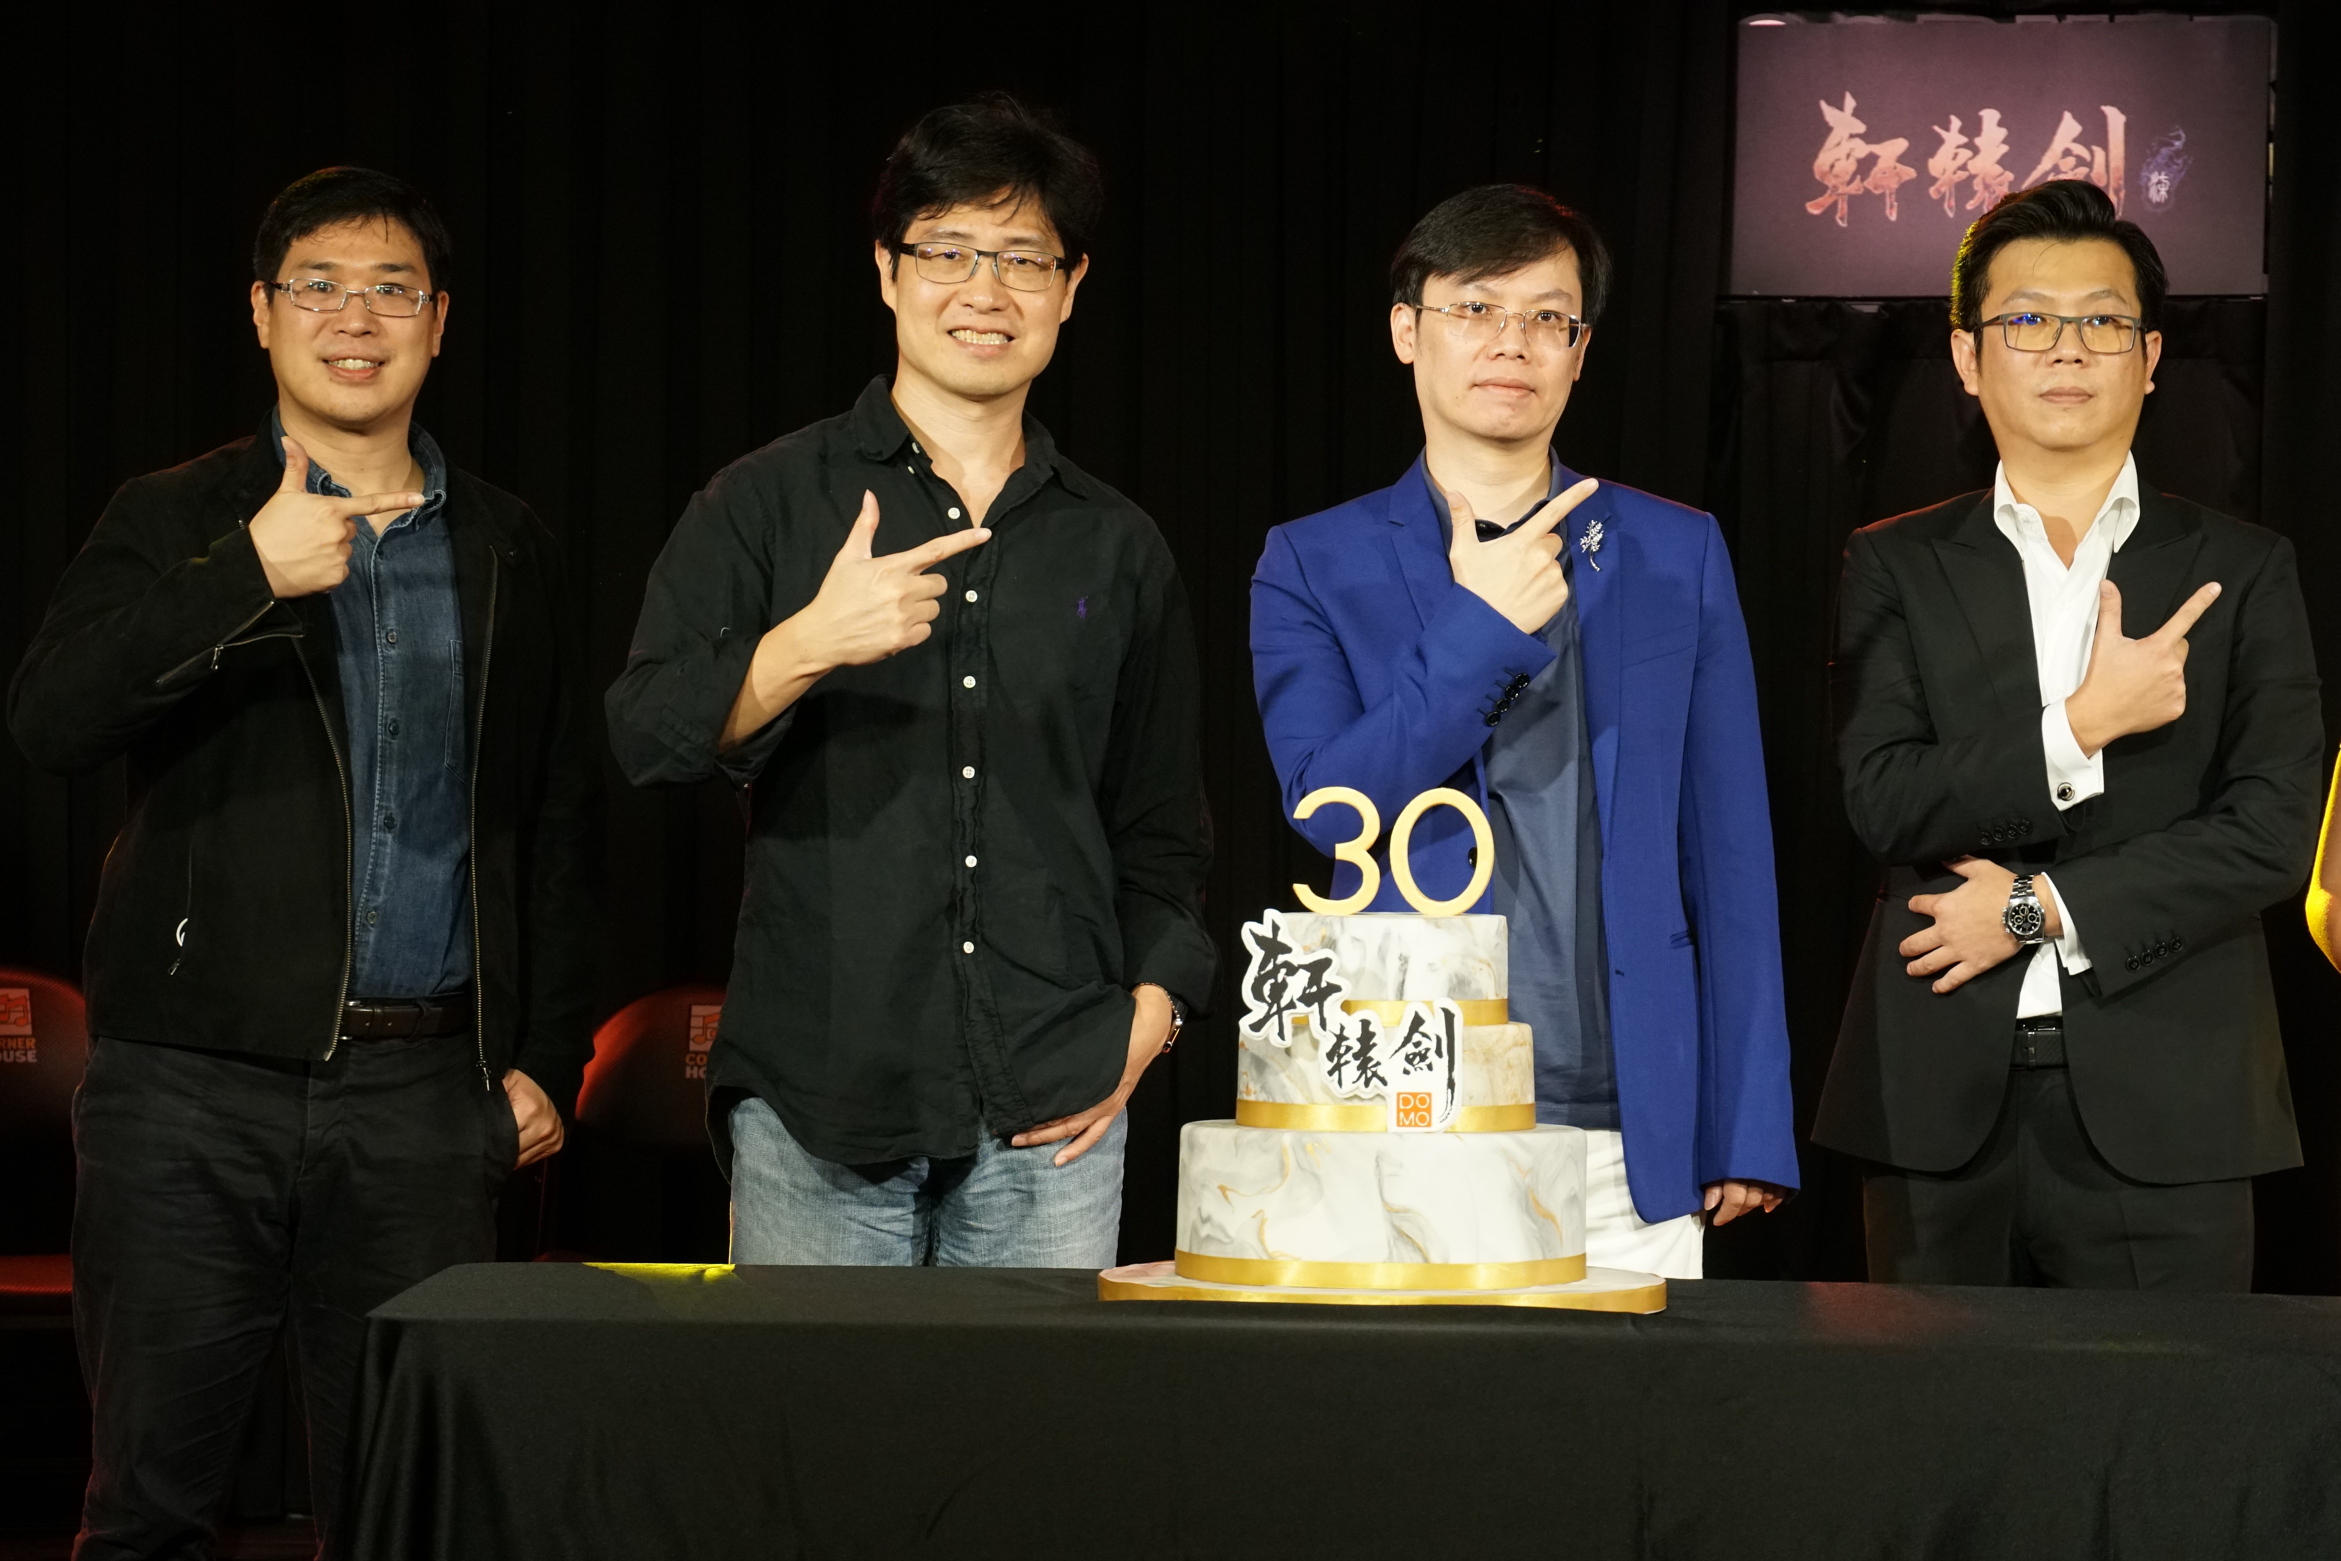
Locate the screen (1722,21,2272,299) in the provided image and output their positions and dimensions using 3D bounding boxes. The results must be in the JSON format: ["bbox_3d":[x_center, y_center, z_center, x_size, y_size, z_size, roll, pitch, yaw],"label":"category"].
[{"bbox_3d":[1.330,-0.998,10.300,0.867,0.450,0.060,1,-1,6],"label":"screen"}]

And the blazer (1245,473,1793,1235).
[{"bbox_3d":[0.338,0.055,6.150,0.525,0.730,0.360,1,-1,1],"label":"blazer"}]

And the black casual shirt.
[{"bbox_3d":[-0.243,-0.008,5.950,0.540,0.715,0.380,1,-1,-8],"label":"black casual shirt"}]

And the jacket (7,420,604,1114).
[{"bbox_3d":[-0.822,-0.010,6.150,0.550,0.670,0.380,1,-1,-14],"label":"jacket"}]

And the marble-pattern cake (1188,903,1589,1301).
[{"bbox_3d":[0.182,0.270,5.500,0.352,0.310,0.352,1,-1,0],"label":"marble-pattern cake"}]

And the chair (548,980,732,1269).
[{"bbox_3d":[-0.610,0.690,8.500,0.460,0.860,0.500,1,-1,-3],"label":"chair"}]

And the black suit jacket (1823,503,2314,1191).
[{"bbox_3d":[0.862,0.051,6.200,0.490,0.670,0.360,1,-1,5],"label":"black suit jacket"}]

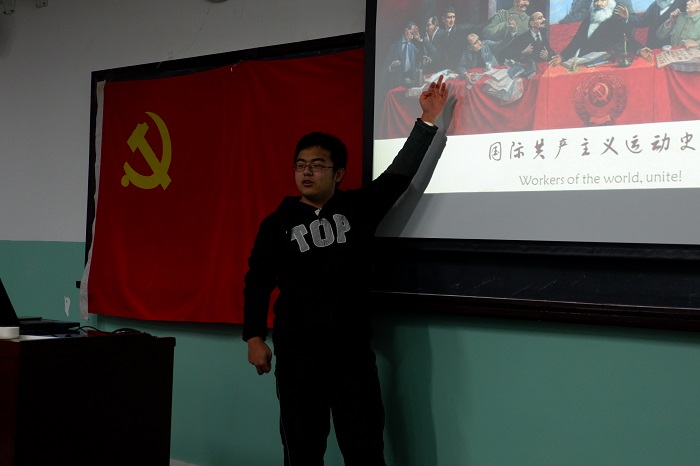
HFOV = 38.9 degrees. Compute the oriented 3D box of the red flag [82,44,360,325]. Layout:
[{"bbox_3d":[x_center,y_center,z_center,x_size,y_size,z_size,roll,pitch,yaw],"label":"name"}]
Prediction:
[{"bbox_3d":[-0.701,-0.184,4.974,1.970,1.320,0.060,1,-2,37],"label":"red flag"}]

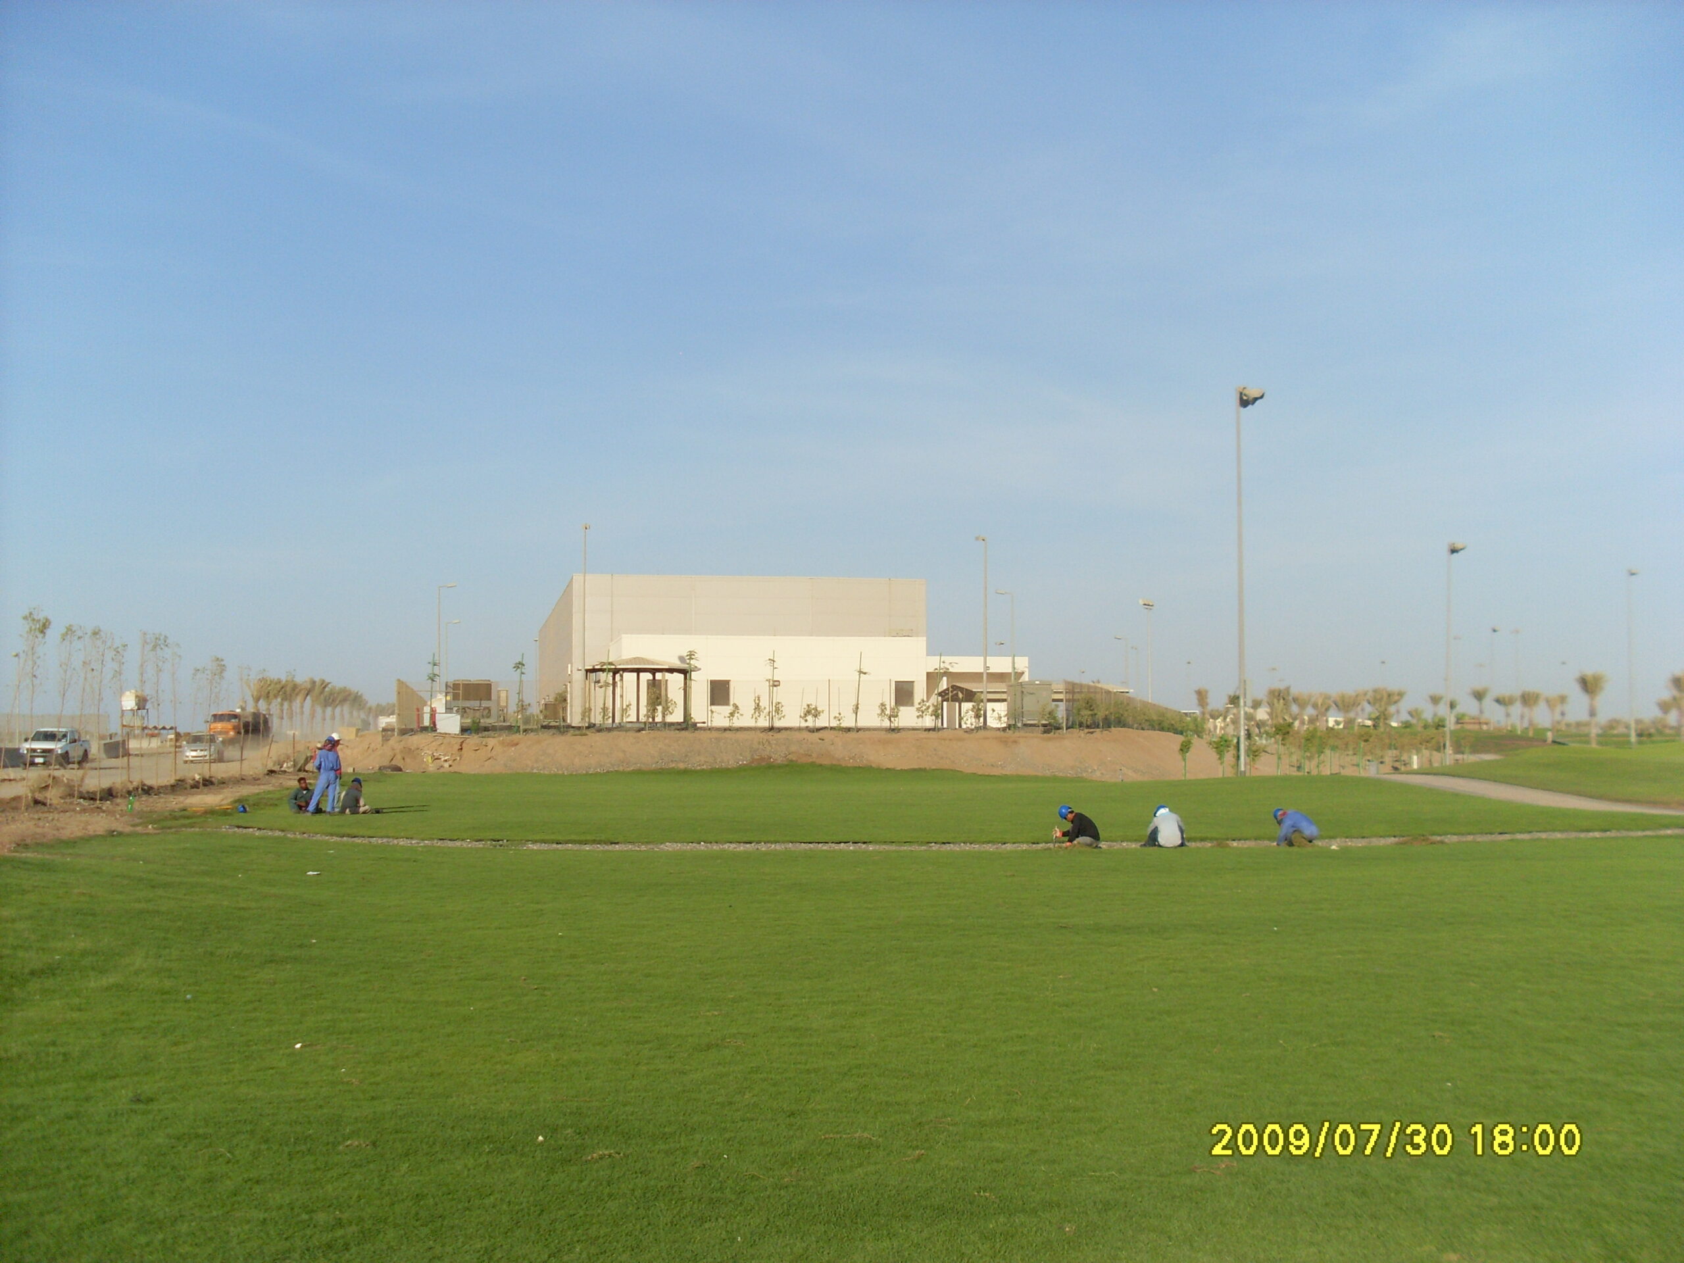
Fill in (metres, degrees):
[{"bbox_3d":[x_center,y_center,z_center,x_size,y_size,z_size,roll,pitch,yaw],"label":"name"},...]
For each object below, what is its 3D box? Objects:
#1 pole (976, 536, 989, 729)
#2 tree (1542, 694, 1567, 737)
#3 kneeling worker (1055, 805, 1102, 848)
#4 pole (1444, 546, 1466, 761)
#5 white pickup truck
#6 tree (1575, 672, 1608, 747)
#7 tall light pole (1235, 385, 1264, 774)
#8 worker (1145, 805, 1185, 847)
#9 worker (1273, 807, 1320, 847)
[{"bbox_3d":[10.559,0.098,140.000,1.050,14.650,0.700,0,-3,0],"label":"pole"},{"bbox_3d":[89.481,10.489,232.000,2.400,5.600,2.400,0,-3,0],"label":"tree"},{"bbox_3d":[3.983,3.304,31.300,0.760,0.710,0.550,0,-3,5],"label":"kneeling worker"},{"bbox_3d":[45.147,1.594,136.000,1.250,16.200,0.800,-1,-3,15],"label":"pole"},{"bbox_3d":[-34.800,5.190,82.000,1.800,1.770,5.150,1,-3,-10],"label":"white pickup truck"},{"bbox_3d":[56.728,5.885,140.000,2.300,5.700,2.300,0,-3,0],"label":"tree"},{"bbox_3d":[17.179,-2.167,78.000,1.050,16.400,0.750,-1,-3,20],"label":"tall light pole"},{"bbox_3d":[5.500,3.318,31.500,0.640,0.730,0.660,1,-3,-15],"label":"worker"},{"bbox_3d":[7.810,3.356,31.800,0.720,0.680,0.550,-1,-3,17],"label":"worker"}]

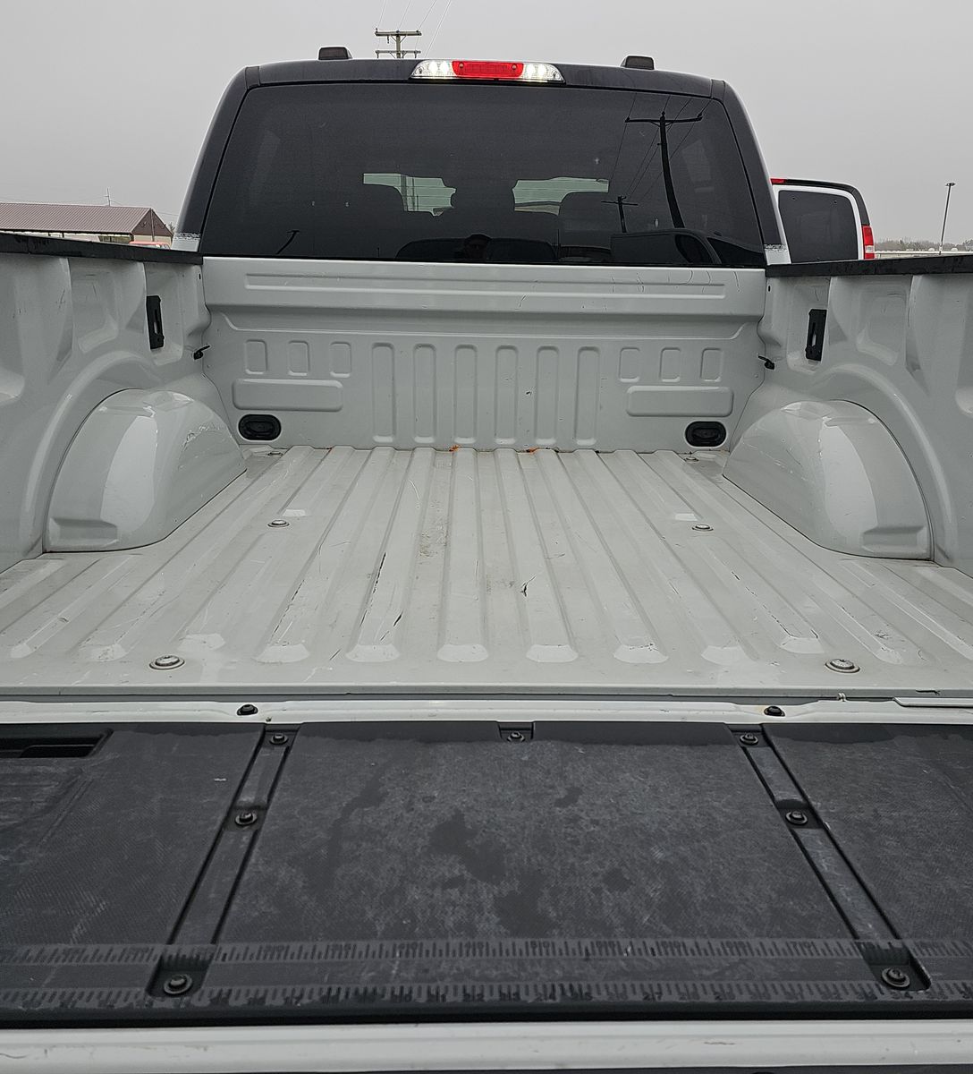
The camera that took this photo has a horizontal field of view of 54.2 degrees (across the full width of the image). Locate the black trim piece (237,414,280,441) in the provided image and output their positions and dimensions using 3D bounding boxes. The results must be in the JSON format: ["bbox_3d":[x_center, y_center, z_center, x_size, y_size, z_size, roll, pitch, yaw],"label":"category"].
[{"bbox_3d":[-0.666,-0.320,2.792,0.126,0.079,0.025,0,15,-1],"label":"black trim piece"}]

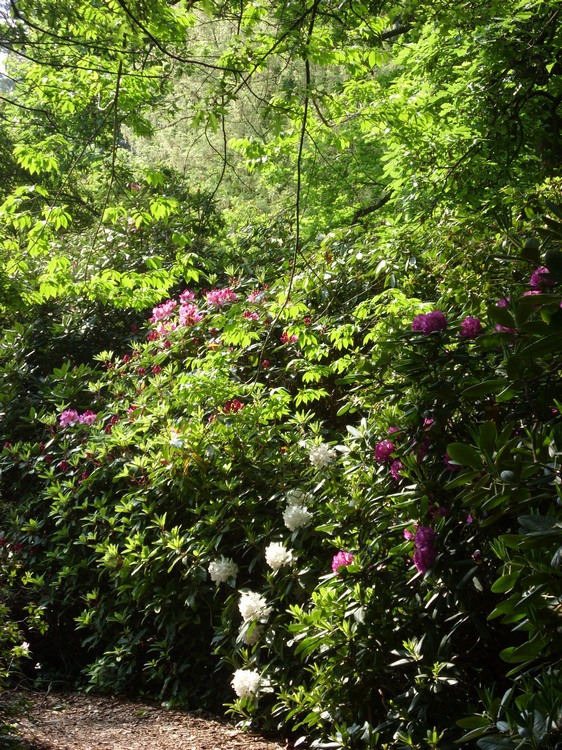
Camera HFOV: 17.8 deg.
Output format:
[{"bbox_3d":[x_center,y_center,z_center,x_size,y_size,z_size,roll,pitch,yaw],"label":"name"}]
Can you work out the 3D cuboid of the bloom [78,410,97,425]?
[{"bbox_3d":[-1.173,0.258,10.900,0.115,0.093,0.103,0,-1,-6],"label":"bloom"}]

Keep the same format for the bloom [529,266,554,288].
[{"bbox_3d":[1.101,-0.412,7.600,0.110,0.093,0.099,0,-1,8],"label":"bloom"}]

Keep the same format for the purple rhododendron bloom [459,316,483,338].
[{"bbox_3d":[0.906,-0.227,8.600,0.112,0.103,0.110,0,0,0],"label":"purple rhododendron bloom"}]

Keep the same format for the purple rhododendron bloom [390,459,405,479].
[{"bbox_3d":[0.564,0.457,8.700,0.080,0.100,0.080,0,0,0],"label":"purple rhododendron bloom"}]

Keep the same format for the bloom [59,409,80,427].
[{"bbox_3d":[-1.294,0.260,11.000,0.130,0.110,0.120,0,0,0],"label":"bloom"}]

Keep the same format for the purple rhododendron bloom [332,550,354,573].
[{"bbox_3d":[0.292,0.871,8.400,0.111,0.108,0.100,0,-1,2],"label":"purple rhododendron bloom"}]

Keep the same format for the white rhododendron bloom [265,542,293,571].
[{"bbox_3d":[-0.012,0.899,8.900,0.139,0.139,0.125,0,-1,0],"label":"white rhododendron bloom"}]

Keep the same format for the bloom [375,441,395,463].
[{"bbox_3d":[0.501,0.370,8.700,0.100,0.105,0.100,0,0,0],"label":"bloom"}]

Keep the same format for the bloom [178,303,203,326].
[{"bbox_3d":[-0.554,-0.370,11.000,0.147,0.147,0.132,0,-1,-3],"label":"bloom"}]

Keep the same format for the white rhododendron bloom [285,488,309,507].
[{"bbox_3d":[0.087,0.658,9.500,0.138,0.115,0.130,0,0,0],"label":"white rhododendron bloom"}]

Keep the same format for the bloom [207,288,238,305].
[{"bbox_3d":[-0.364,-0.483,11.200,0.190,0.115,0.150,0,0,0],"label":"bloom"}]

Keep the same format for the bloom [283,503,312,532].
[{"bbox_3d":[0.084,0.724,9.200,0.153,0.143,0.138,0,-1,1],"label":"bloom"}]

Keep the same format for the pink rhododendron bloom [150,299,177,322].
[{"bbox_3d":[-0.719,-0.395,11.000,0.159,0.142,0.143,0,-1,-4],"label":"pink rhododendron bloom"}]

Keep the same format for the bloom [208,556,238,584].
[{"bbox_3d":[-0.288,0.979,9.000,0.140,0.130,0.135,0,0,0],"label":"bloom"}]

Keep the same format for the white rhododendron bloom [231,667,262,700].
[{"bbox_3d":[-0.165,1.476,8.600,0.142,0.135,0.140,0,0,0],"label":"white rhododendron bloom"}]

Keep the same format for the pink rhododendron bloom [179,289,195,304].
[{"bbox_3d":[-0.594,-0.493,11.300,0.105,0.100,0.100,0,0,0],"label":"pink rhododendron bloom"}]

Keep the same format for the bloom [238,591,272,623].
[{"bbox_3d":[-0.123,1.120,8.700,0.160,0.155,0.144,0,-1,-1],"label":"bloom"}]

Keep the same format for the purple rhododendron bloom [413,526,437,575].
[{"bbox_3d":[0.655,0.800,8.200,0.110,0.219,0.120,0,-1,5],"label":"purple rhododendron bloom"}]

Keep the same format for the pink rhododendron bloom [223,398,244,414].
[{"bbox_3d":[-0.267,0.177,10.100,0.124,0.090,0.111,0,-1,-2],"label":"pink rhododendron bloom"}]

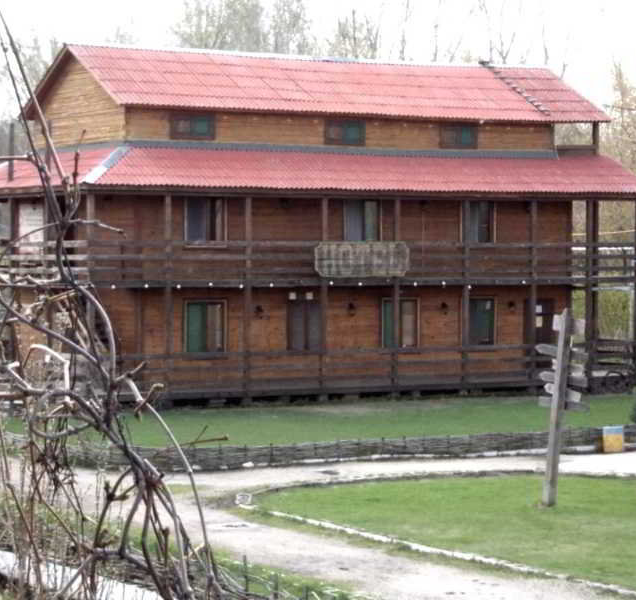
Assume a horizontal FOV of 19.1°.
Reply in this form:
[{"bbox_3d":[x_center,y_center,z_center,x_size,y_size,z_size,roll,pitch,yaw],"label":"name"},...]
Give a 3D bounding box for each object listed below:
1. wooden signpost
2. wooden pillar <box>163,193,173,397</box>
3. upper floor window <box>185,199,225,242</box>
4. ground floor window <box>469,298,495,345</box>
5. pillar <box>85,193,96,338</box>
[{"bbox_3d":[3.565,1.585,28.002,0.700,2.900,0.300,5,1,-6],"label":"wooden signpost"},{"bbox_3d":[-3.882,-0.106,49.207,0.140,5.234,0.140,-1,2,-28],"label":"wooden pillar"},{"bbox_3d":[-2.999,-2.076,50.695,1.280,1.342,0.120,-1,2,-28],"label":"upper floor window"},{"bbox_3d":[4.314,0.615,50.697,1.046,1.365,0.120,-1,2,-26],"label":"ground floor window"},{"bbox_3d":[-5.766,-0.110,48.194,0.140,5.241,0.140,-1,2,-28],"label":"pillar"}]

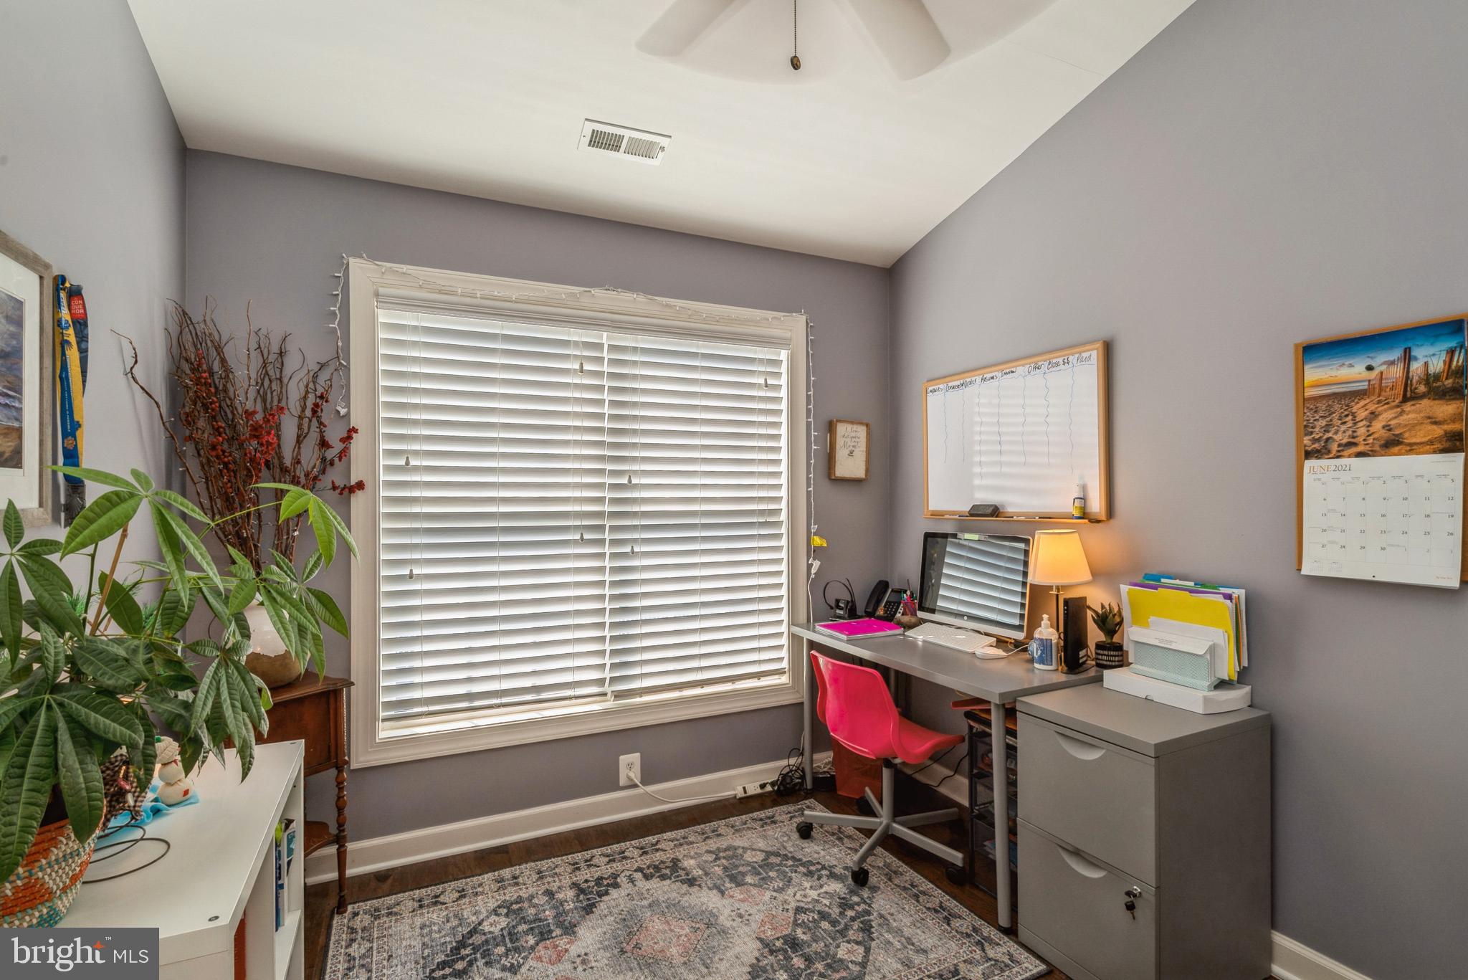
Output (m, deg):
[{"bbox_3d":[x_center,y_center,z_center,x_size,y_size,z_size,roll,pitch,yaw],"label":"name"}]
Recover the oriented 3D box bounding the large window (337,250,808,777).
[{"bbox_3d":[-0.532,0.081,2.769,1.895,1.850,0.100,0,-1,-24],"label":"large window"}]

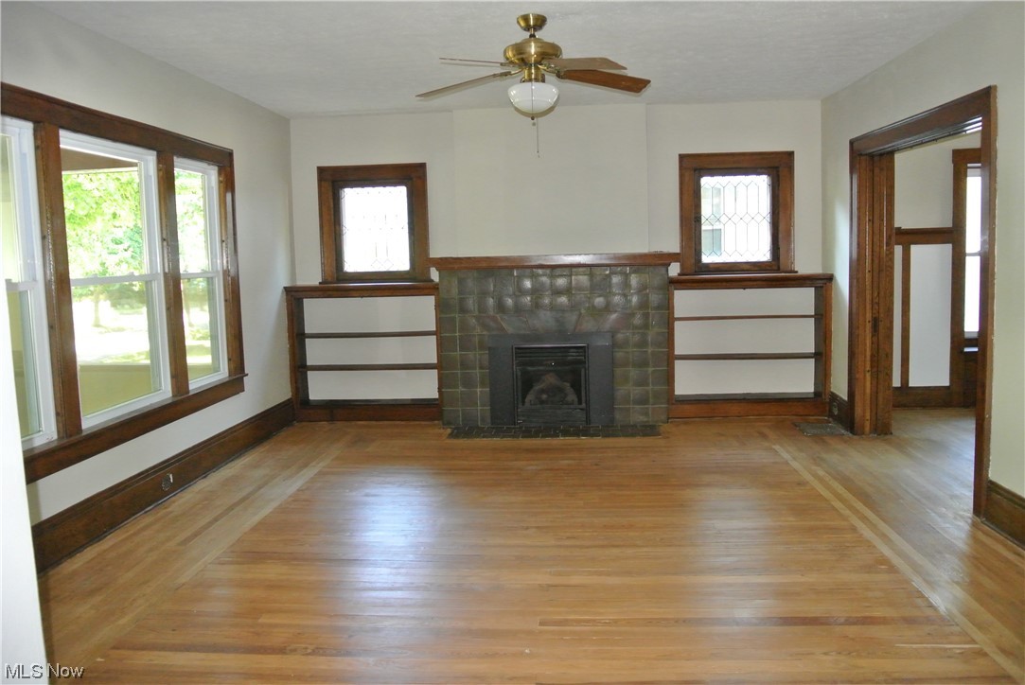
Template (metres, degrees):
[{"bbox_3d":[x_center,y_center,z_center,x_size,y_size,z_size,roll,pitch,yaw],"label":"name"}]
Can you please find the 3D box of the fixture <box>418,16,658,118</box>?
[{"bbox_3d":[0.109,-1.407,3.916,1.280,0.503,1.280,-1,7,5],"label":"fixture"}]

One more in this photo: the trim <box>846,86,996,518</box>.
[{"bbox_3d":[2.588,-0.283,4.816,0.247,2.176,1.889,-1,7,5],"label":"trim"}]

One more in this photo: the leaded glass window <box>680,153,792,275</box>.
[{"bbox_3d":[1.923,-1.093,6.584,0.969,1.030,0.078,-1,7,5],"label":"leaded glass window"}]

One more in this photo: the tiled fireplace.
[{"bbox_3d":[0.364,-0.031,6.472,1.984,1.404,0.564,-1,7,5],"label":"tiled fireplace"}]

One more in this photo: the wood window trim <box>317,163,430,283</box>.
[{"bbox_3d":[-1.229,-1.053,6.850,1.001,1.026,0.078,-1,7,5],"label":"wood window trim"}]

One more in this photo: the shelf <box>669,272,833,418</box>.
[{"bbox_3d":[1.978,0.024,6.541,1.334,1.206,0.337,-1,7,5],"label":"shelf"}]

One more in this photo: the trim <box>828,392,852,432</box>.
[{"bbox_3d":[2.604,0.550,6.126,0.031,0.225,0.503,-1,7,5],"label":"trim"}]

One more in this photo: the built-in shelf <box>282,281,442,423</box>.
[{"bbox_3d":[-1.272,0.075,6.817,1.336,1.192,0.337,-1,7,5],"label":"built-in shelf"}]

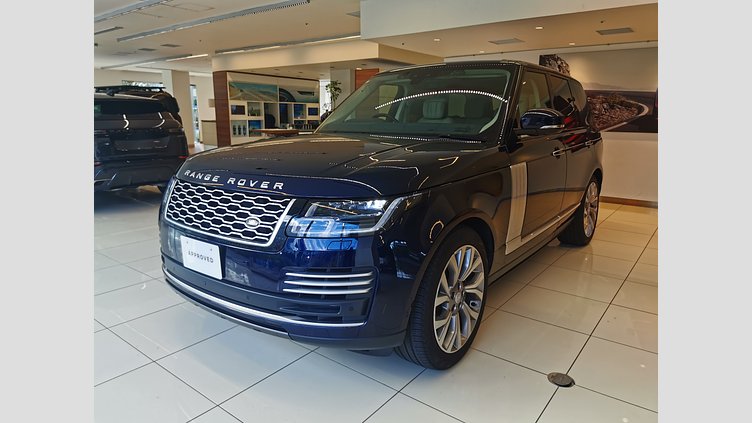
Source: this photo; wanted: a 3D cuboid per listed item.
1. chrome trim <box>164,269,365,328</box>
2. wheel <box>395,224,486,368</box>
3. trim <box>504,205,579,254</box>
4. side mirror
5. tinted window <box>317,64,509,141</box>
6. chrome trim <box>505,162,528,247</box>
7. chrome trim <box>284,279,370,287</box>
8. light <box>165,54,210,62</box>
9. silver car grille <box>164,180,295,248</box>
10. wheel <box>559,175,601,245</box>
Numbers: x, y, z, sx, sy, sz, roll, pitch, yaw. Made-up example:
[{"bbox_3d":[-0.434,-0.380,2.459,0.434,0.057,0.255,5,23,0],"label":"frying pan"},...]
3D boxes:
[{"bbox_3d":[-0.759,0.441,2.845,1.550,0.100,0.330,9,15,34],"label":"chrome trim"},{"bbox_3d":[0.332,0.452,2.934,0.280,0.780,0.780,9,15,34],"label":"wheel"},{"bbox_3d":[1.329,0.089,4.117,0.050,0.090,1.780,9,15,34],"label":"trim"},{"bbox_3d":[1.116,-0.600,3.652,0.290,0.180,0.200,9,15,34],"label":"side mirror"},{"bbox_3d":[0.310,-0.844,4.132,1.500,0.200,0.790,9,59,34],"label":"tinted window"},{"bbox_3d":[0.899,-0.040,3.463,0.050,0.540,0.310,9,15,34],"label":"chrome trim"},{"bbox_3d":[-0.223,0.333,2.513,0.410,0.040,0.090,0,12,-2],"label":"chrome trim"},{"bbox_3d":[-5.033,-4.064,14.300,2.100,0.080,0.160,10,15,36],"label":"light"},{"bbox_3d":[-0.781,0.000,2.706,0.930,0.220,0.150,9,15,34],"label":"silver car grille"},{"bbox_3d":[1.991,-0.040,5.290,0.280,0.780,0.780,9,15,34],"label":"wheel"}]

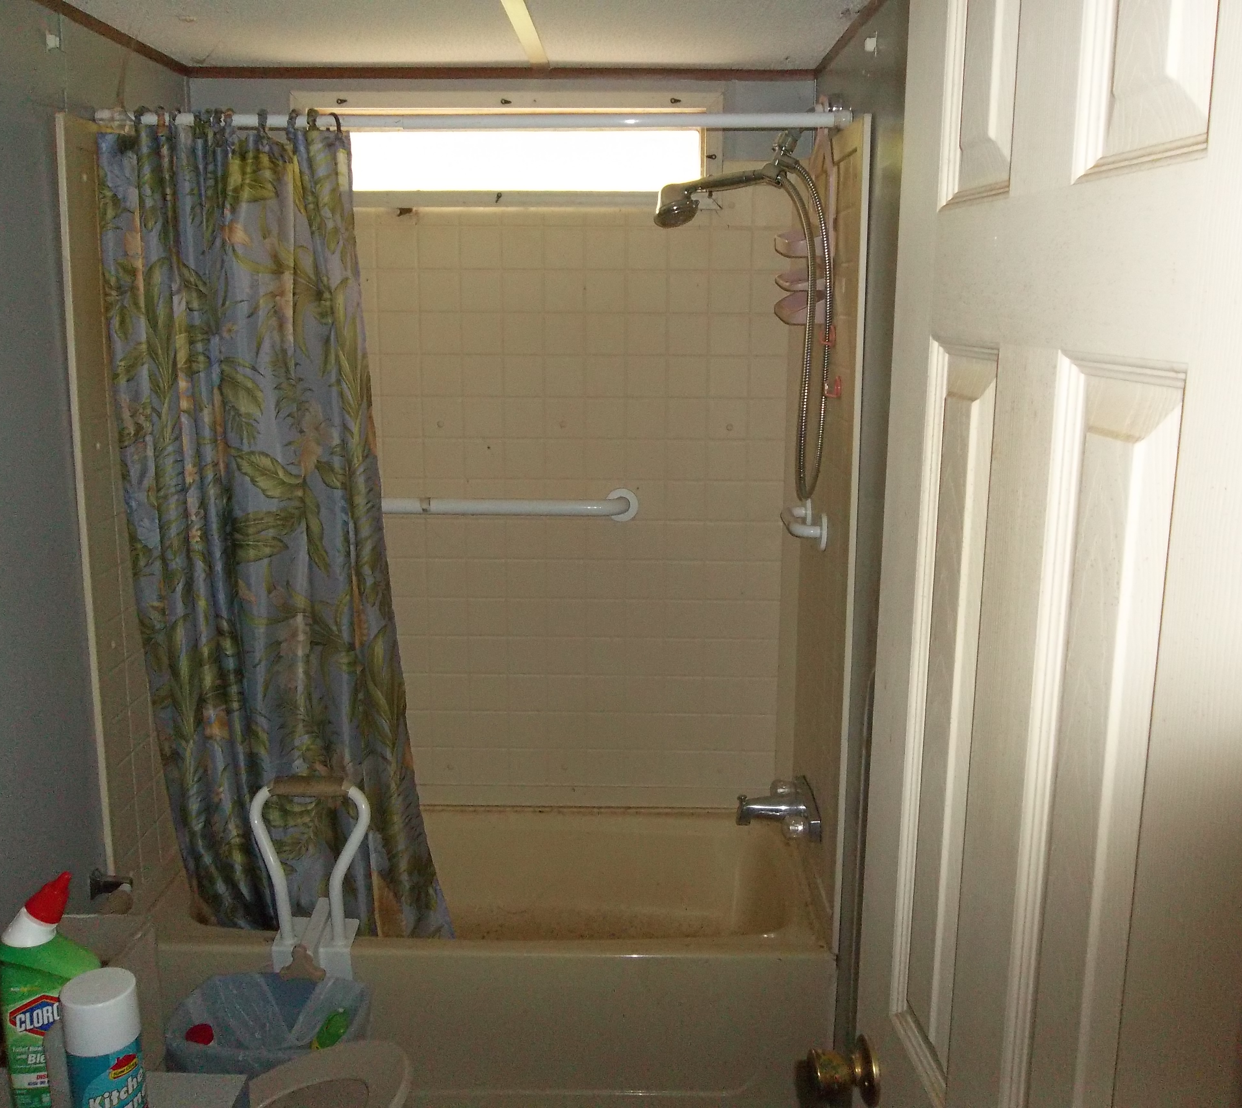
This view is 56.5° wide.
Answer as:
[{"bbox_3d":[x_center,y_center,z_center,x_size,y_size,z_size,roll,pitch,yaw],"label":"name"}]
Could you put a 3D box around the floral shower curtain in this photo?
[{"bbox_3d":[-0.662,0.032,2.298,0.617,1.730,0.160,0,11,1],"label":"floral shower curtain"}]

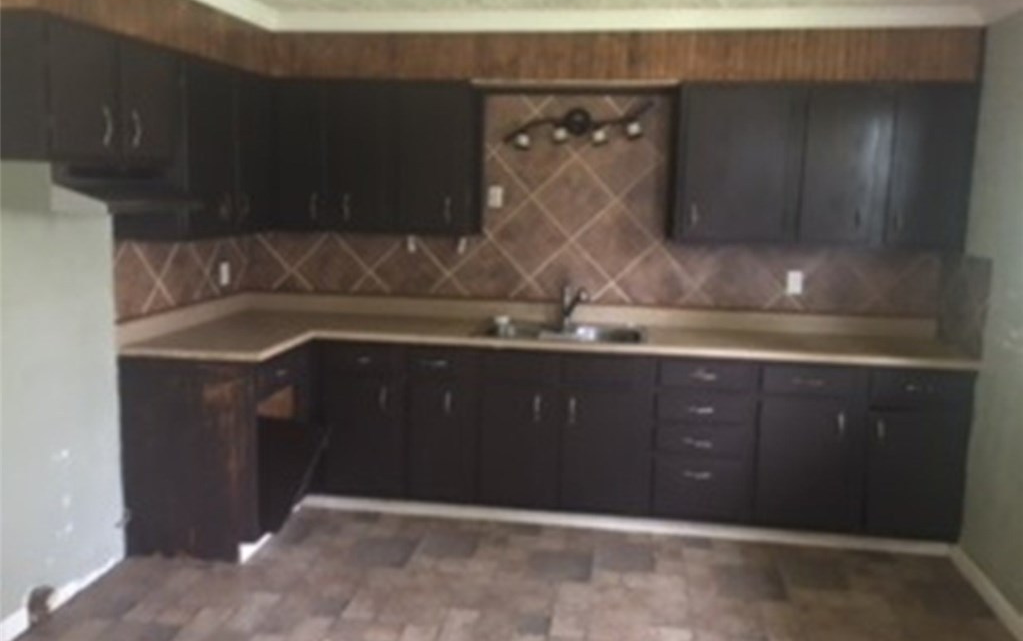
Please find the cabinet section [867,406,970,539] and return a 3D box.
[{"bbox_3d":[1.870,0.652,4.157,0.430,0.610,0.595,2,8,8],"label":"cabinet section"}]

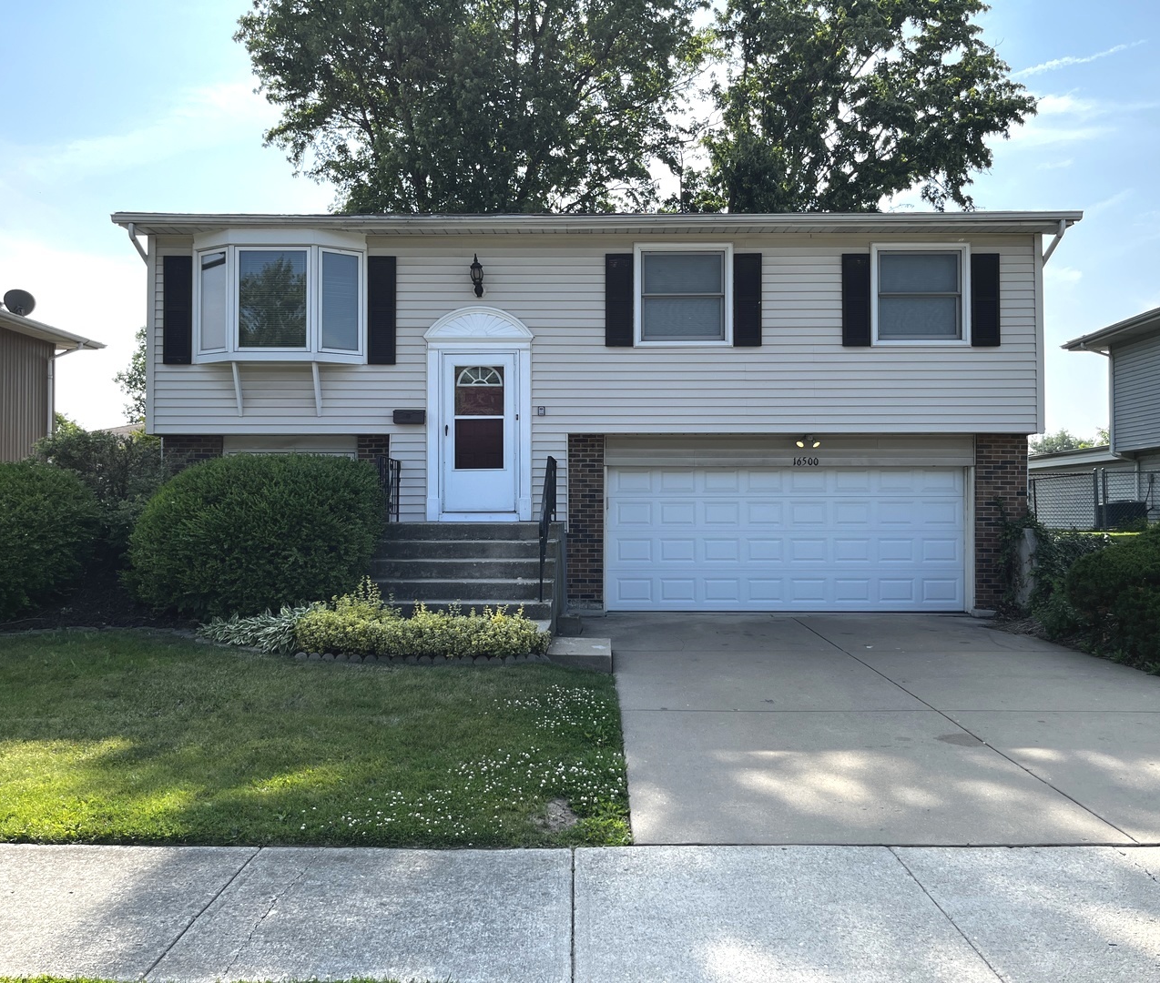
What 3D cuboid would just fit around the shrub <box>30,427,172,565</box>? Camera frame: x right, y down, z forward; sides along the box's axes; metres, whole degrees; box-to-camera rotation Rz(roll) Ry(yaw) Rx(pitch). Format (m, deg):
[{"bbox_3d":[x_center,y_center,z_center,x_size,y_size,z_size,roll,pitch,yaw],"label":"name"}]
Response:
[{"bbox_3d":[-6.200,0.089,12.850,2.000,1.830,1.700,0,-1,0],"label":"shrub"}]

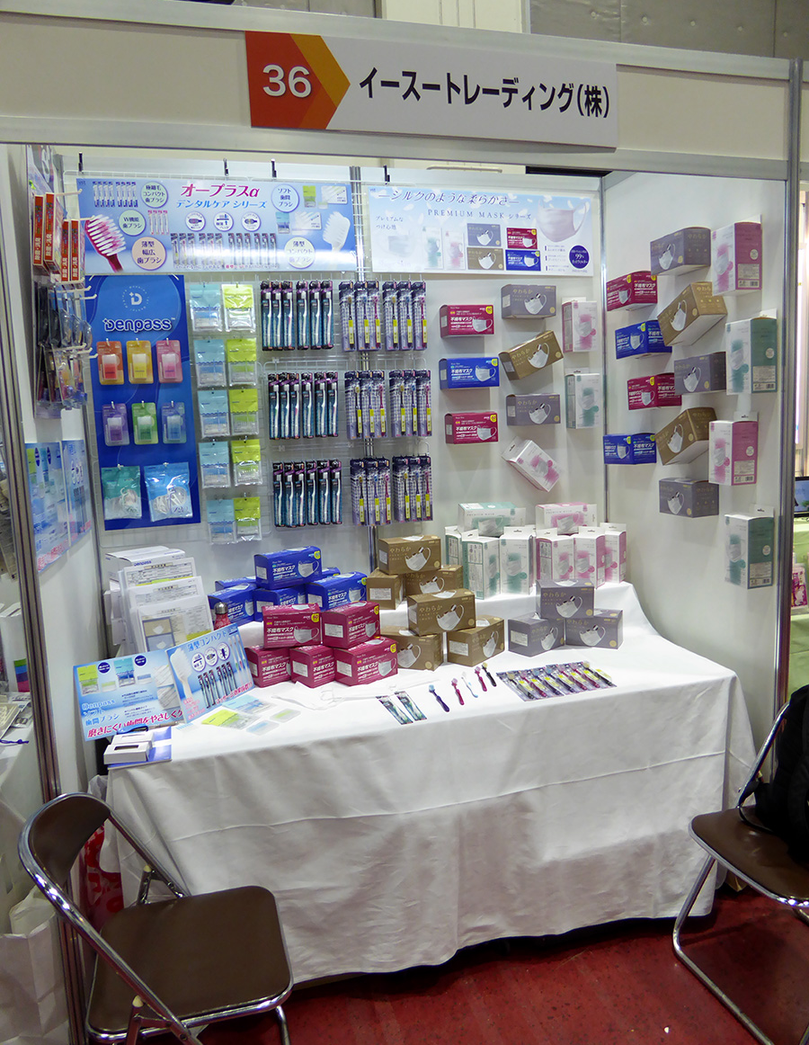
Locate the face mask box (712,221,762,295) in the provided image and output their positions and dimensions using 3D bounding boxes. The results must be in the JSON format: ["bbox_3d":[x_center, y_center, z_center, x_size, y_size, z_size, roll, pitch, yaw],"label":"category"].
[{"bbox_3d":[0.971,-0.764,2.186,0.087,0.184,0.102,-4,6,-14],"label":"face mask box"}]

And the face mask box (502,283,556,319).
[{"bbox_3d":[0.477,-0.842,2.863,0.182,0.109,0.096,-4,9,-16],"label":"face mask box"}]

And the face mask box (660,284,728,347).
[{"bbox_3d":[0.920,-0.661,2.395,0.097,0.108,0.196,-4,-15,-14],"label":"face mask box"}]

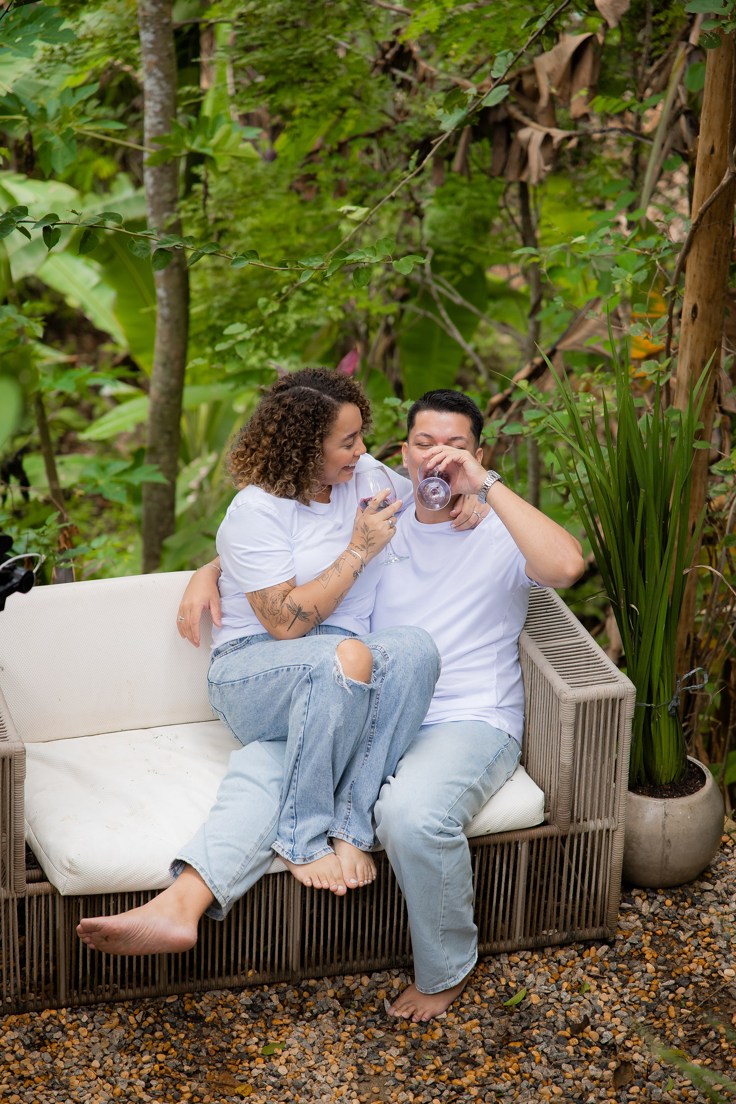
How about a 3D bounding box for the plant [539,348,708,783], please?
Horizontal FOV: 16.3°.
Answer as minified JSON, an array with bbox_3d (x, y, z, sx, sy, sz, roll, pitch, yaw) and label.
[{"bbox_3d":[0.564,0.048,5.811,0.380,1.080,0.370,2,24,0],"label":"plant"}]

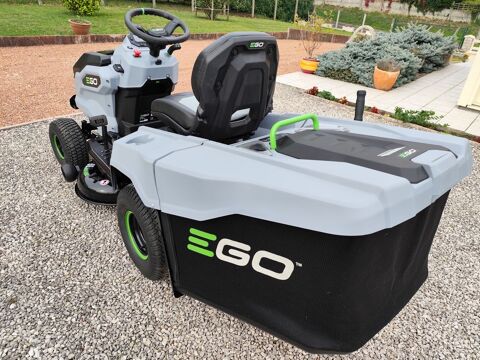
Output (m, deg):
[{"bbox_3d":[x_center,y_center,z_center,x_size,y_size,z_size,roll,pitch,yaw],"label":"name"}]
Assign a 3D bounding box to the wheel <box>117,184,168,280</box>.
[{"bbox_3d":[-0.416,0.239,1.558,0.218,0.471,0.471,-19,37,-34],"label":"wheel"}]

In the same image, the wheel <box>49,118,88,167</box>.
[{"bbox_3d":[-1.295,-0.269,2.420,0.159,0.385,0.385,-24,40,-39],"label":"wheel"}]

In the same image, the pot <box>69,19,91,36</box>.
[{"bbox_3d":[-3.657,-3.512,7.350,0.460,0.314,0.460,3,29,-1],"label":"pot"}]

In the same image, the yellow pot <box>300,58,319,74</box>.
[{"bbox_3d":[1.286,-2.119,5.950,0.347,0.240,0.347,3,29,0],"label":"yellow pot"}]

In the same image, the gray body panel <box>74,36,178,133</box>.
[{"bbox_3d":[-0.782,-0.733,2.253,0.490,0.561,0.969,-19,37,-34],"label":"gray body panel"}]

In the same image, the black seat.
[{"bbox_3d":[-0.144,-0.441,1.495,0.484,0.500,0.541,-19,37,-34],"label":"black seat"}]

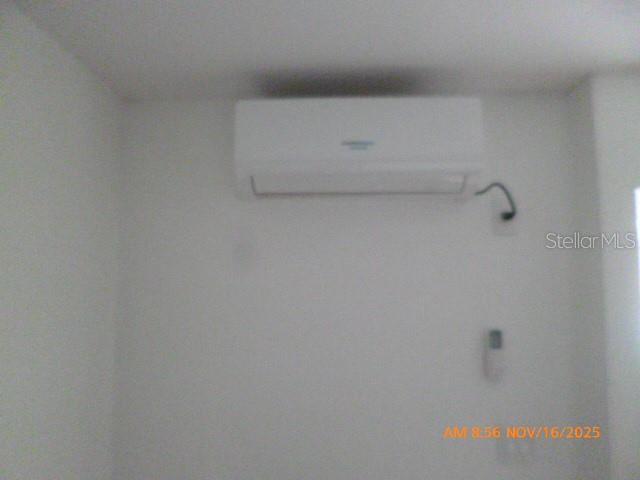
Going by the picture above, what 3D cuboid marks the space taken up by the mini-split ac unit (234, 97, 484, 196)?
[{"bbox_3d":[0.123,-0.295,1.476,0.770,0.292,0.200,0,-4,1],"label":"mini-split ac unit"}]

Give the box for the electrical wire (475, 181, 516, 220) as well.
[{"bbox_3d":[0.601,-0.131,1.517,0.143,0.130,0.070,0,-4,1],"label":"electrical wire"}]

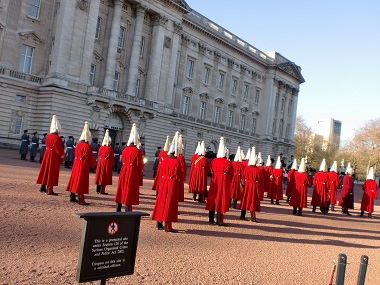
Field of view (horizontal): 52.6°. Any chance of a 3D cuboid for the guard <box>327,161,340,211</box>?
[{"bbox_3d":[6.192,1.879,16.600,0.560,2.100,0.460,5,-3,39],"label":"guard"}]

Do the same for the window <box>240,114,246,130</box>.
[{"bbox_3d":[10.680,-3.942,76.639,0.300,3.000,1.450,5,-3,40],"label":"window"}]

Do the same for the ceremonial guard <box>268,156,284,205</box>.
[{"bbox_3d":[3.876,1.680,16.962,0.640,2.120,0.500,7,-3,22],"label":"ceremonial guard"}]

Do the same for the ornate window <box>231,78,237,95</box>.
[{"bbox_3d":[8.320,-10.391,73.184,0.300,3.000,1.350,5,-3,39],"label":"ornate window"}]

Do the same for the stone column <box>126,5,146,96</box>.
[{"bbox_3d":[-7.065,-12.144,50.511,1.150,12.100,1.150,5,-3,39],"label":"stone column"}]

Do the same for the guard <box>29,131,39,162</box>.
[{"bbox_3d":[-10.071,0.279,24.934,0.550,1.900,0.450,5,-3,40],"label":"guard"}]

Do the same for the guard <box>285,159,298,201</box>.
[{"bbox_3d":[4.999,1.864,18.700,0.570,2.080,0.520,5,-3,38],"label":"guard"}]

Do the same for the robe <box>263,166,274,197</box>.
[{"bbox_3d":[3.796,1.888,18.700,0.560,1.420,0.500,5,-3,38],"label":"robe"}]

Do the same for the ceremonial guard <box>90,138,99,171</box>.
[{"bbox_3d":[-5.446,0.779,22.000,0.560,1.970,0.460,5,-3,34],"label":"ceremonial guard"}]

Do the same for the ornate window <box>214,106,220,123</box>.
[{"bbox_3d":[4.777,-4.725,66.490,0.350,2.800,1.350,5,-3,41],"label":"ornate window"}]

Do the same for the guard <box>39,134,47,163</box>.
[{"bbox_3d":[-9.680,0.357,25.385,0.550,1.900,0.450,5,-3,40],"label":"guard"}]

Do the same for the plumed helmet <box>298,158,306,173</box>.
[{"bbox_3d":[4.152,0.847,14.143,0.270,0.500,0.320,7,-3,22],"label":"plumed helmet"}]

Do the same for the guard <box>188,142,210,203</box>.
[{"bbox_3d":[0.425,1.032,13.672,0.660,2.120,0.500,7,-2,15],"label":"guard"}]

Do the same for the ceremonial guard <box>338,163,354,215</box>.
[{"bbox_3d":[6.526,1.916,16.000,0.550,2.100,0.580,6,-3,18],"label":"ceremonial guard"}]

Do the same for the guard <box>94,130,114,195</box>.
[{"bbox_3d":[-2.786,0.634,12.550,0.580,2.100,0.470,5,-3,32],"label":"guard"}]

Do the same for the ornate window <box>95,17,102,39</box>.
[{"bbox_3d":[-10.975,-13.547,45.052,0.350,2.750,1.300,5,-3,41],"label":"ornate window"}]

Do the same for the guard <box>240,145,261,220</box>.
[{"bbox_3d":[1.759,1.166,10.850,0.600,2.100,0.470,6,-3,25],"label":"guard"}]

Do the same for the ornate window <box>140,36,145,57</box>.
[{"bbox_3d":[-6.393,-13.085,52.696,0.300,2.800,1.350,5,-3,40],"label":"ornate window"}]

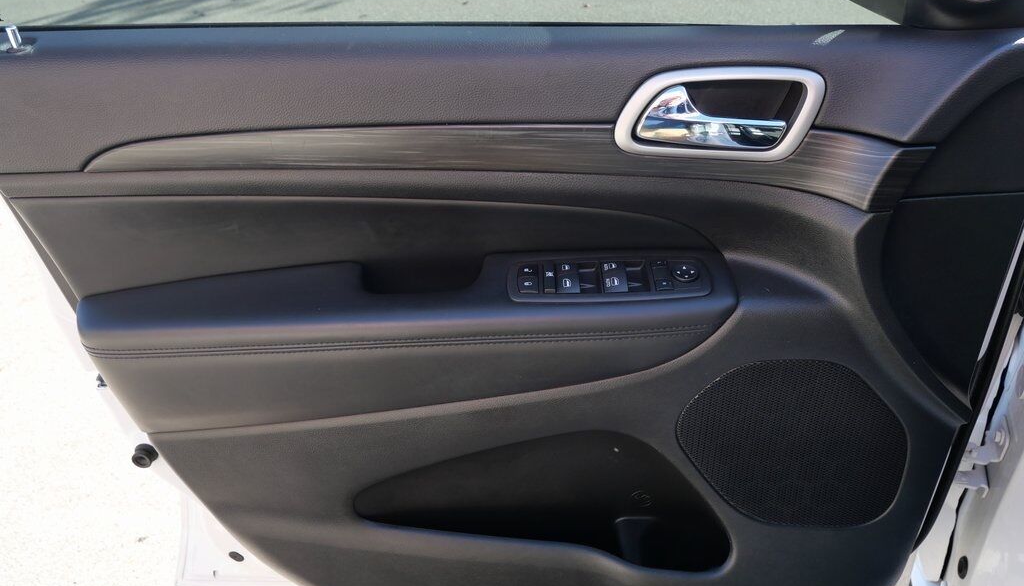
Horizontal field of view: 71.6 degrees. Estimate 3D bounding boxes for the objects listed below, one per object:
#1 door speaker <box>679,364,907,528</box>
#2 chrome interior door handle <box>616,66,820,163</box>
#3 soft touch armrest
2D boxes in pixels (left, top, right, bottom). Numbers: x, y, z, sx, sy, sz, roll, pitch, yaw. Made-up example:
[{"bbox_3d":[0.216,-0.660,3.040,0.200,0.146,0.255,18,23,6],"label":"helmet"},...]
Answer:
[{"bbox_3d":[0.297,0.159,0.761,0.238,0.222,0.030,0,29,1],"label":"door speaker"},{"bbox_3d":[0.174,-0.151,0.602,0.174,0.078,0.035,0,29,1],"label":"chrome interior door handle"},{"bbox_3d":[-0.097,0.053,0.715,0.590,0.160,0.110,0,29,1],"label":"soft touch armrest"}]

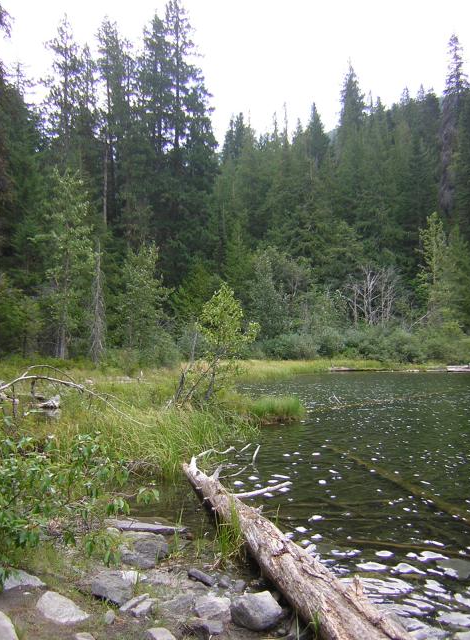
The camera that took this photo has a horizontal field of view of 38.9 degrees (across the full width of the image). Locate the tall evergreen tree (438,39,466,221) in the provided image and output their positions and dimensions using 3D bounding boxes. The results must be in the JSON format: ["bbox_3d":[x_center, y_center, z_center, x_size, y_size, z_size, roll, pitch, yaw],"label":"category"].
[{"bbox_3d":[17.070,-10.352,52.000,2.700,23.910,2.700,0,-2,0],"label":"tall evergreen tree"}]

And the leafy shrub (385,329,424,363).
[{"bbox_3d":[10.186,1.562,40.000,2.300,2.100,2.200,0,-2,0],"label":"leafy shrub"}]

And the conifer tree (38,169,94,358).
[{"bbox_3d":[-8.658,-2.886,34.000,2.900,9.710,2.800,0,-2,0],"label":"conifer tree"}]

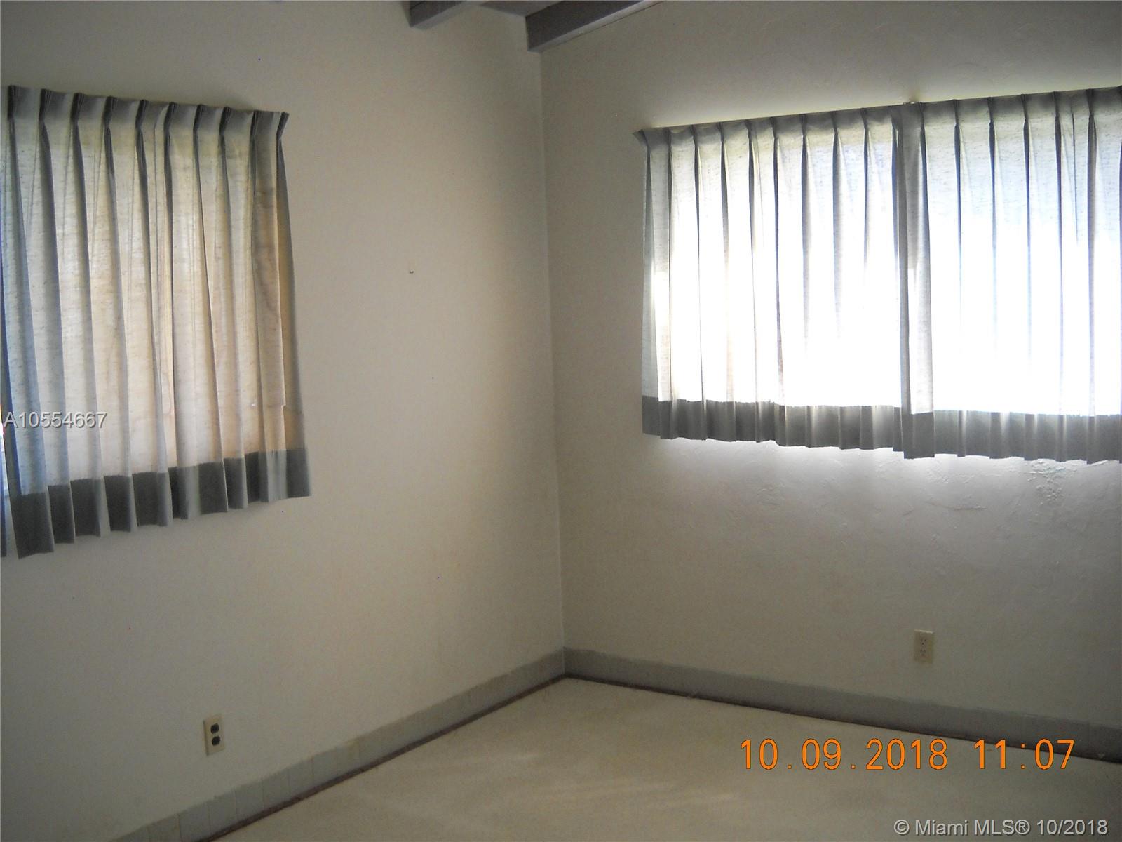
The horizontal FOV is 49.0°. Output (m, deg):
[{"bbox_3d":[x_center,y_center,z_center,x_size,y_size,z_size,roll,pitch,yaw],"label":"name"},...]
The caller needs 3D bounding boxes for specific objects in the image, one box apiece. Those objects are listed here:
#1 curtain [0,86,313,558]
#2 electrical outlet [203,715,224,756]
[{"bbox_3d":[-1.133,-0.294,3.489,0.110,1.190,1.030,1,6,35],"label":"curtain"},{"bbox_3d":[-1.044,0.946,3.712,0.010,0.114,0.070,1,6,35],"label":"electrical outlet"}]

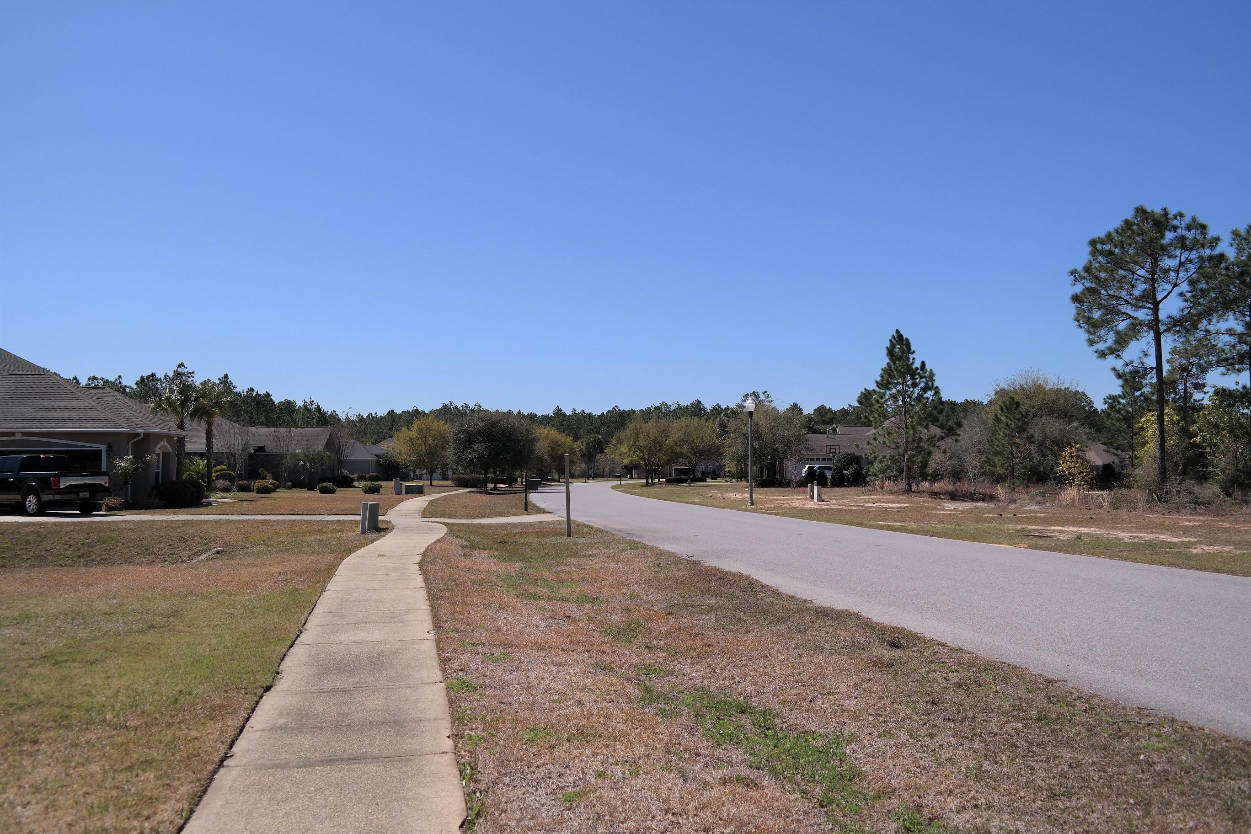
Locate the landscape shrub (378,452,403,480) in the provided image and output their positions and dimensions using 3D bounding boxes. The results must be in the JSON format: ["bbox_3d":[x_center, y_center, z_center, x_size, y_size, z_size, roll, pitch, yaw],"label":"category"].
[{"bbox_3d":[-27.059,5.687,108.085,2.930,3.260,2.780,0,-3,0],"label":"landscape shrub"}]

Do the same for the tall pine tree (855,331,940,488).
[{"bbox_3d":[17.241,-0.409,59.266,5.290,10.240,5.290,0,-3,0],"label":"tall pine tree"}]

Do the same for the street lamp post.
[{"bbox_3d":[5.166,1.403,38.918,0.460,4.520,0.460,0,-3,0],"label":"street lamp post"}]

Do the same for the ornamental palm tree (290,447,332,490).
[{"bbox_3d":[-21.436,3.538,64.076,3.070,2.930,3.070,0,-3,0],"label":"ornamental palm tree"}]

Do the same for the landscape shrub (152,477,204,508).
[{"bbox_3d":[-18.207,3.087,38.230,2.150,1.150,2.150,0,-3,0],"label":"landscape shrub"}]

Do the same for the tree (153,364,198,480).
[{"bbox_3d":[-22.499,0.799,47.170,2.400,6.540,2.400,0,-3,0],"label":"tree"}]

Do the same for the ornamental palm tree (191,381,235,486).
[{"bbox_3d":[-24.151,1.083,55.167,2.580,6.440,2.580,0,-3,0],"label":"ornamental palm tree"}]

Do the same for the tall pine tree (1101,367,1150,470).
[{"bbox_3d":[38.442,0.625,72.233,4.050,8.970,4.050,0,-3,0],"label":"tall pine tree"}]

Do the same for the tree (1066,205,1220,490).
[{"bbox_3d":[25.518,-3.249,46.379,7.430,14.570,7.430,0,-3,0],"label":"tree"}]

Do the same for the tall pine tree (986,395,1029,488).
[{"bbox_3d":[22.898,1.543,56.154,2.570,5.910,2.570,0,-3,0],"label":"tall pine tree"}]

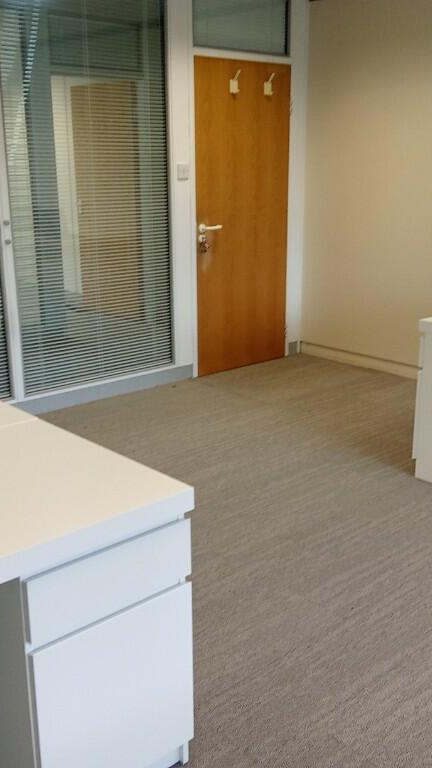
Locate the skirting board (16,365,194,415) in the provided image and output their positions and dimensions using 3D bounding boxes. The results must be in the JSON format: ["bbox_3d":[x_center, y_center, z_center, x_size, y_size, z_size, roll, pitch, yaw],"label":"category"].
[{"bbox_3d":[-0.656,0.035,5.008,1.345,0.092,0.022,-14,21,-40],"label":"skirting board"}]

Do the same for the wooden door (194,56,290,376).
[{"bbox_3d":[0.173,-1.081,5.478,0.835,1.979,0.045,-14,21,-40],"label":"wooden door"}]

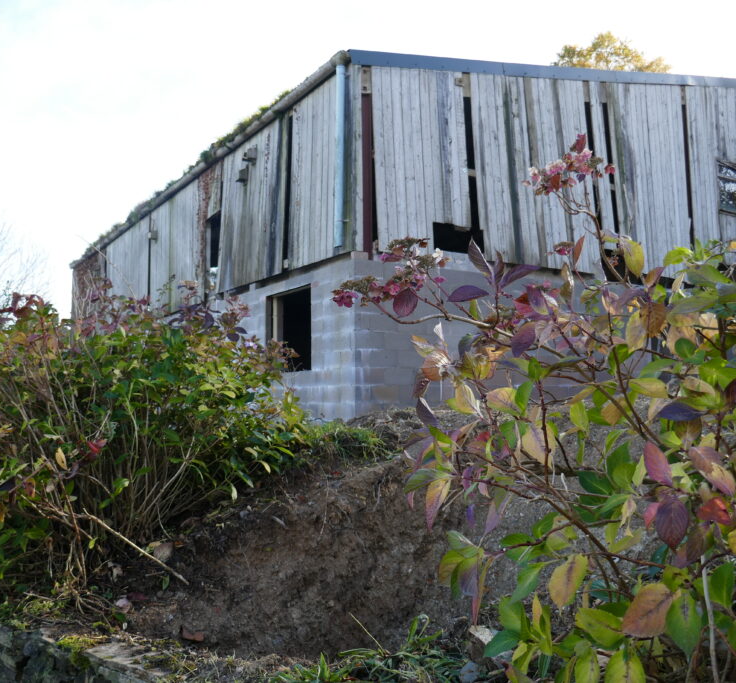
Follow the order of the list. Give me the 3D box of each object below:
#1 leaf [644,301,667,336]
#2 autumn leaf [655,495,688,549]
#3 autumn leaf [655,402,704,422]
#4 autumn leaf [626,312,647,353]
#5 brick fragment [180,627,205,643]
[{"bbox_3d":[0.615,-0.049,1.520,0.055,0.078,0.020,1,-15,-6],"label":"leaf"},{"bbox_3d":[0.563,0.334,1.320,0.062,0.102,0.020,-7,-18,4],"label":"autumn leaf"},{"bbox_3d":[0.591,0.135,1.350,0.100,0.022,0.060,-3,31,-10],"label":"autumn leaf"},{"bbox_3d":[0.583,-0.022,1.550,0.055,0.092,0.020,10,-9,16],"label":"autumn leaf"},{"bbox_3d":[-0.645,1.074,2.615,0.088,0.050,0.060,1,-5,-9],"label":"brick fragment"}]

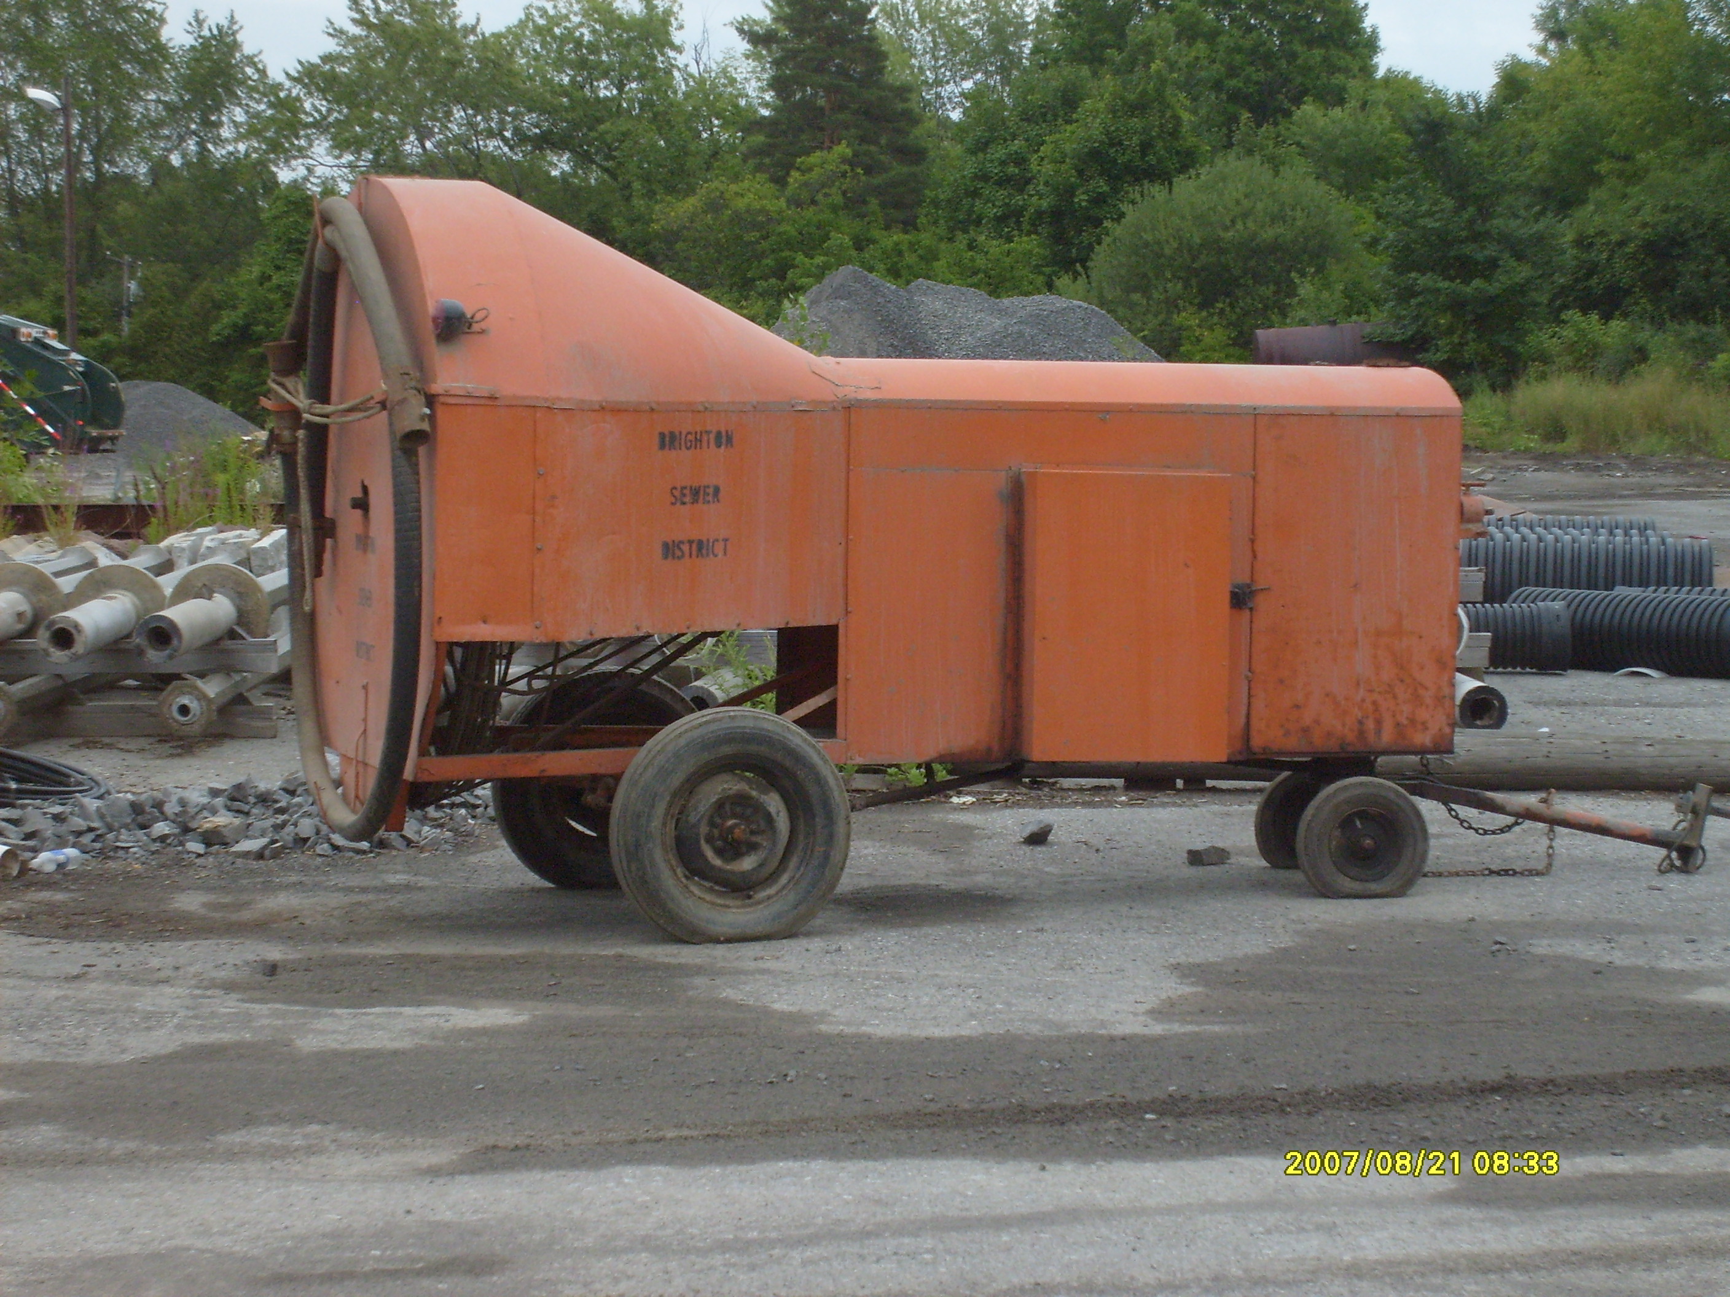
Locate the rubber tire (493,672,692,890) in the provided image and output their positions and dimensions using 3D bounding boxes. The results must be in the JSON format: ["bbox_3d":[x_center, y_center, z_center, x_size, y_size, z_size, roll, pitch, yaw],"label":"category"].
[{"bbox_3d":[-0.889,0.450,13.915,0.770,0.761,0.200,-1,4,-20],"label":"rubber tire"}]

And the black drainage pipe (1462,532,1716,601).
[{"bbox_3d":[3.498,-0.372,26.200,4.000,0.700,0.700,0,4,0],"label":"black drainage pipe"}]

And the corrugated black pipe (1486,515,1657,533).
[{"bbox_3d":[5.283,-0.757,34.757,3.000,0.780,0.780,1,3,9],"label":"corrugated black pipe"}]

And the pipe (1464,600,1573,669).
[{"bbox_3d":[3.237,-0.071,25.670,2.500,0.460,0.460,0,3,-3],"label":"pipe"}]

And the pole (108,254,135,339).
[{"bbox_3d":[-40.403,-16.494,220.298,1.800,10.000,0.600,0,3,0],"label":"pole"}]

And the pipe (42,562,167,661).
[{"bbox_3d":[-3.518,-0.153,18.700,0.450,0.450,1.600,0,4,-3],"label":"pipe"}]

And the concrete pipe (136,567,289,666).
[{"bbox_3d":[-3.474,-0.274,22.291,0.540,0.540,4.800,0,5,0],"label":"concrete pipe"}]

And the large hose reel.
[{"bbox_3d":[-1.595,-0.400,12.404,0.240,1.900,1.250,-1,4,-20],"label":"large hose reel"}]

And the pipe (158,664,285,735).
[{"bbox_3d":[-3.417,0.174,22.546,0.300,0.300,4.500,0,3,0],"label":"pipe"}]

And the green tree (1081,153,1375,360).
[{"bbox_3d":[7.889,-7.566,88.000,6.300,6.500,6.000,0,4,0],"label":"green tree"}]

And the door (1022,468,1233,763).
[{"bbox_3d":[0.807,-0.097,12.435,0.650,0.891,0.100,-1,4,-20],"label":"door"}]

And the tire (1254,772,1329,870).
[{"bbox_3d":[1.565,0.560,14.048,0.420,0.410,0.125,0,4,-4],"label":"tire"}]

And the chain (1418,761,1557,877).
[{"bbox_3d":[2.106,0.574,13.700,0.450,0.400,0.130,0,4,-4],"label":"chain"}]

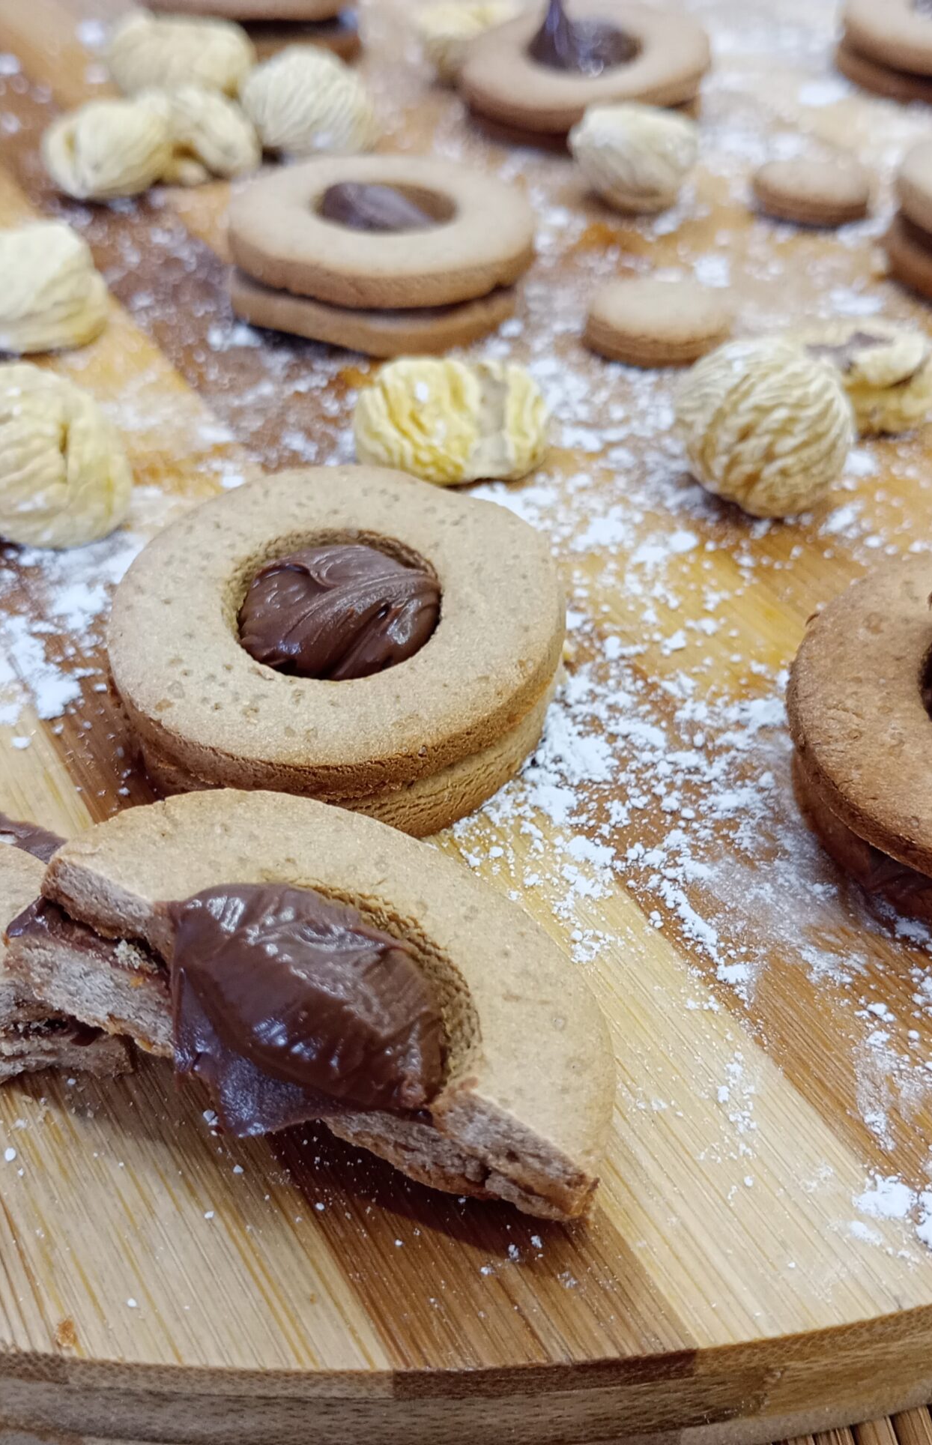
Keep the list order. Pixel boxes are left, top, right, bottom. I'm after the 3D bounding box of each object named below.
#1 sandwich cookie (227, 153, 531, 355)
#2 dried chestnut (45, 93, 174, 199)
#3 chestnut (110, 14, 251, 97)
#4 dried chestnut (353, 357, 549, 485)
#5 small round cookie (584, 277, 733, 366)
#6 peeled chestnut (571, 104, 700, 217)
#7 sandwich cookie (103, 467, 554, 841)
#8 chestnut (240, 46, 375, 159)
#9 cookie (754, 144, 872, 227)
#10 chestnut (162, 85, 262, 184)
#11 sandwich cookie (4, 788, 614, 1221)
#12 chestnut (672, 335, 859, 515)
[{"bbox_3d":[-0.014,-0.081,0.265,0.052,0.015,0.052,-3,41,-2],"label":"sandwich cookie"},{"bbox_3d":[-0.069,-0.111,0.301,0.025,0.019,0.021,-3,42,0],"label":"dried chestnut"},{"bbox_3d":[-0.061,-0.141,0.331,0.031,0.018,0.024,-8,42,-7],"label":"chestnut"},{"bbox_3d":[-0.002,-0.044,0.226,0.029,0.016,0.023,-3,42,0],"label":"dried chestnut"},{"bbox_3d":[0.032,-0.067,0.258,0.024,0.005,0.024,-1,42,1],"label":"small round cookie"},{"bbox_3d":[0.031,-0.104,0.287,0.024,0.019,0.022,3,41,5],"label":"peeled chestnut"},{"bbox_3d":[-0.015,-0.011,0.192,0.055,0.014,0.055,-3,42,0],"label":"sandwich cookie"},{"bbox_3d":[-0.032,-0.124,0.312,0.026,0.021,0.023,-3,42,0],"label":"chestnut"},{"bbox_3d":[0.066,-0.101,0.294,0.021,0.005,0.021,-3,42,0],"label":"cookie"},{"bbox_3d":[-0.050,-0.116,0.306,0.021,0.018,0.021,-3,42,0],"label":"chestnut"},{"bbox_3d":[-0.010,0.023,0.139,0.052,0.015,0.029,30,31,5],"label":"sandwich cookie"},{"bbox_3d":[0.040,-0.039,0.209,0.024,0.023,0.024,7,42,9],"label":"chestnut"}]

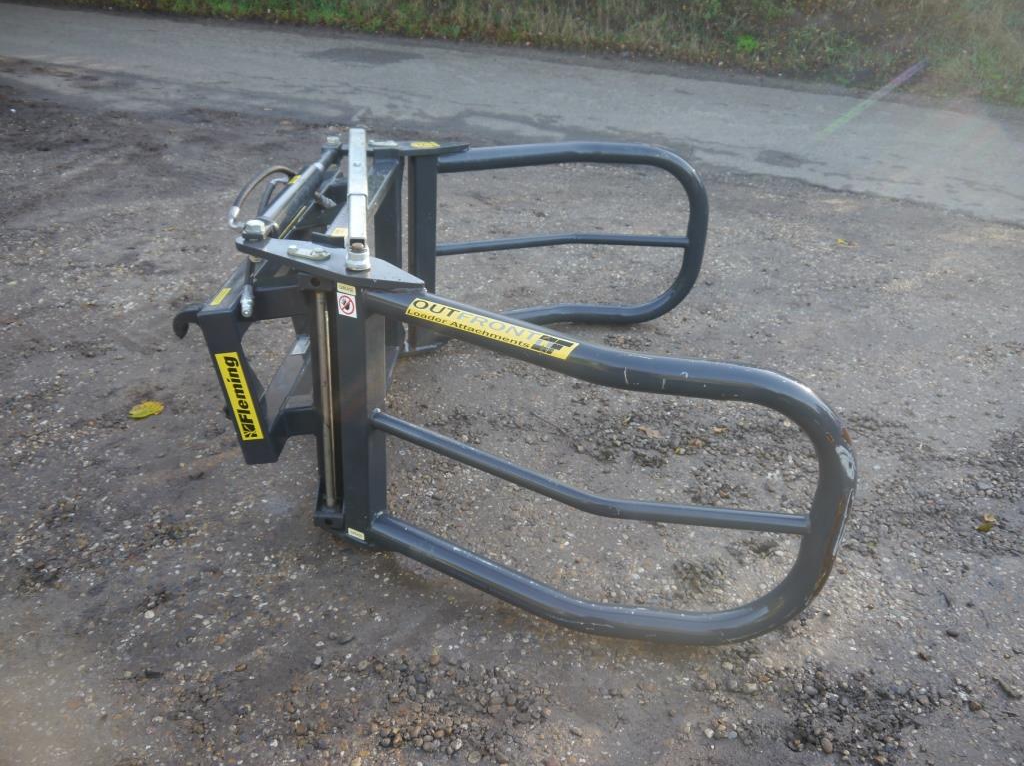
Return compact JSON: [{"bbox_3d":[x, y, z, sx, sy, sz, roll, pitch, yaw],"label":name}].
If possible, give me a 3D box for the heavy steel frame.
[{"bbox_3d":[-0.028,-0.220,2.607,1.601,0.863,1.911,4,30,0],"label":"heavy steel frame"}]

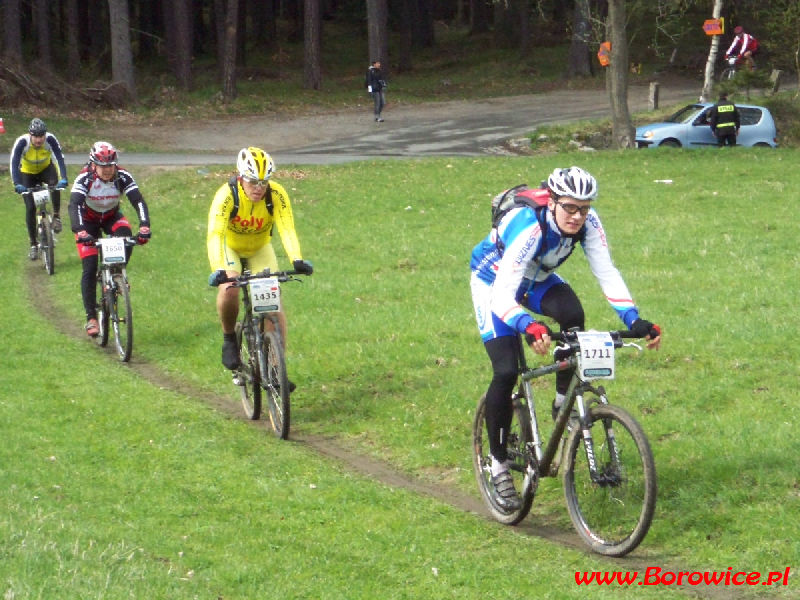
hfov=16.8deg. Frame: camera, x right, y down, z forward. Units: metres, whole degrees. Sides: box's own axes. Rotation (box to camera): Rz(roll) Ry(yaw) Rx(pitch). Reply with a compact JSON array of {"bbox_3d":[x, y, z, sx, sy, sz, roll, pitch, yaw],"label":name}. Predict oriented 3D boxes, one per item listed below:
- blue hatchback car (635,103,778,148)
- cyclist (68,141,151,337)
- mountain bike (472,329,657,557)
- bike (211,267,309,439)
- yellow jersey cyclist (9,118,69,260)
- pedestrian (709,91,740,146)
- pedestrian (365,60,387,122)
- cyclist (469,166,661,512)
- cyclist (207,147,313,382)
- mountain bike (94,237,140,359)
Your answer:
[{"bbox_3d":[6.947,-3.773,61.541,3.320,1.440,1.510,1,3,-13],"label":"blue hatchback car"},{"bbox_3d":[-2.317,-0.490,21.565,0.620,1.540,0.900,-1,4,-15],"label":"cyclist"},{"bbox_3d":[0.721,0.591,12.223,0.620,1.000,1.730,-3,4,-23],"label":"mountain bike"},{"bbox_3d":[-0.902,0.330,17.531,0.630,1.030,1.730,-7,4,-13],"label":"bike"},{"bbox_3d":[-4.261,-1.303,31.875,0.620,1.650,0.900,-1,4,-12],"label":"yellow jersey cyclist"},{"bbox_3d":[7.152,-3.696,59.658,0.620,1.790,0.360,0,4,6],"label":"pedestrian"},{"bbox_3d":[-0.702,-5.967,77.500,0.450,1.750,0.500,1,4,22],"label":"pedestrian"},{"bbox_3d":[0.749,0.180,12.311,0.600,1.560,0.920,-2,4,-23],"label":"cyclist"},{"bbox_3d":[-0.916,-0.231,17.622,0.650,1.520,0.900,-1,4,-13],"label":"cyclist"},{"bbox_3d":[-2.295,-0.057,21.476,0.620,0.980,1.730,-5,4,-15],"label":"mountain bike"}]

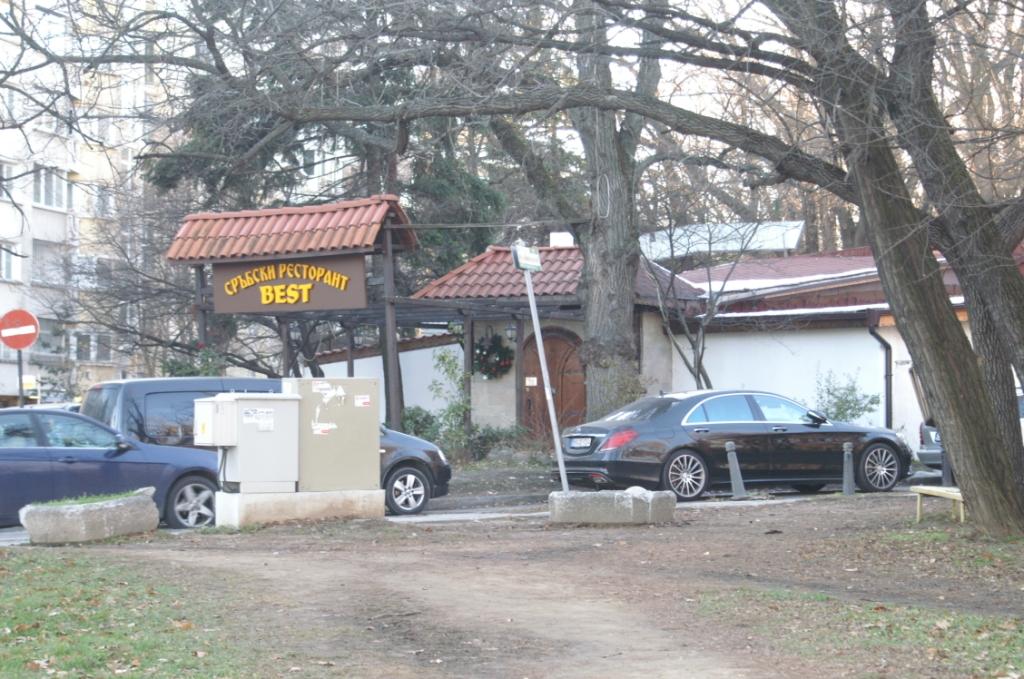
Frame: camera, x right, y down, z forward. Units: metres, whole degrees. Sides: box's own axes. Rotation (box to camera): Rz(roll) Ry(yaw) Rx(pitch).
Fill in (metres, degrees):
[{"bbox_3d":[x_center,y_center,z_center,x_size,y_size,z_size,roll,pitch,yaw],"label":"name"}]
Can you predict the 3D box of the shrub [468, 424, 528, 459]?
[{"bbox_3d":[-0.231,1.761,43.700,1.020,0.620,0.750,0,-1,0],"label":"shrub"}]

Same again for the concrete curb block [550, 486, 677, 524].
[{"bbox_3d":[1.085,1.804,27.600,1.340,0.370,0.420,0,-1,-10],"label":"concrete curb block"}]

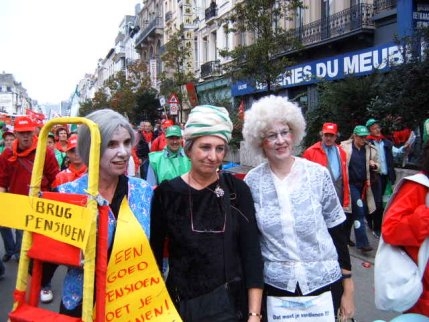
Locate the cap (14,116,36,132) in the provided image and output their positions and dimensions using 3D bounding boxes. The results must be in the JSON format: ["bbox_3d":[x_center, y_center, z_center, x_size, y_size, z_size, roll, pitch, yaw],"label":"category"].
[{"bbox_3d":[-1.772,-0.342,4.300,0.190,0.140,0.260,-2,5,-25],"label":"cap"}]

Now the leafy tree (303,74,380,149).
[{"bbox_3d":[2.492,-0.932,9.000,1.600,1.600,1.500,1,5,16],"label":"leafy tree"}]

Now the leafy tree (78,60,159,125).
[{"bbox_3d":[-7.325,-4.616,35.000,6.000,6.400,5.000,-1,5,-12],"label":"leafy tree"}]

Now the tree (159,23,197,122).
[{"bbox_3d":[-1.884,-3.689,24.000,2.100,6.600,2.100,0,5,0],"label":"tree"}]

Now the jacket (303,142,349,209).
[{"bbox_3d":[1.386,0.174,5.700,0.540,0.820,0.330,-1,5,-12],"label":"jacket"}]

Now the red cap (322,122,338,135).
[{"bbox_3d":[1.429,-0.400,5.650,0.190,0.140,0.260,1,5,9],"label":"red cap"}]

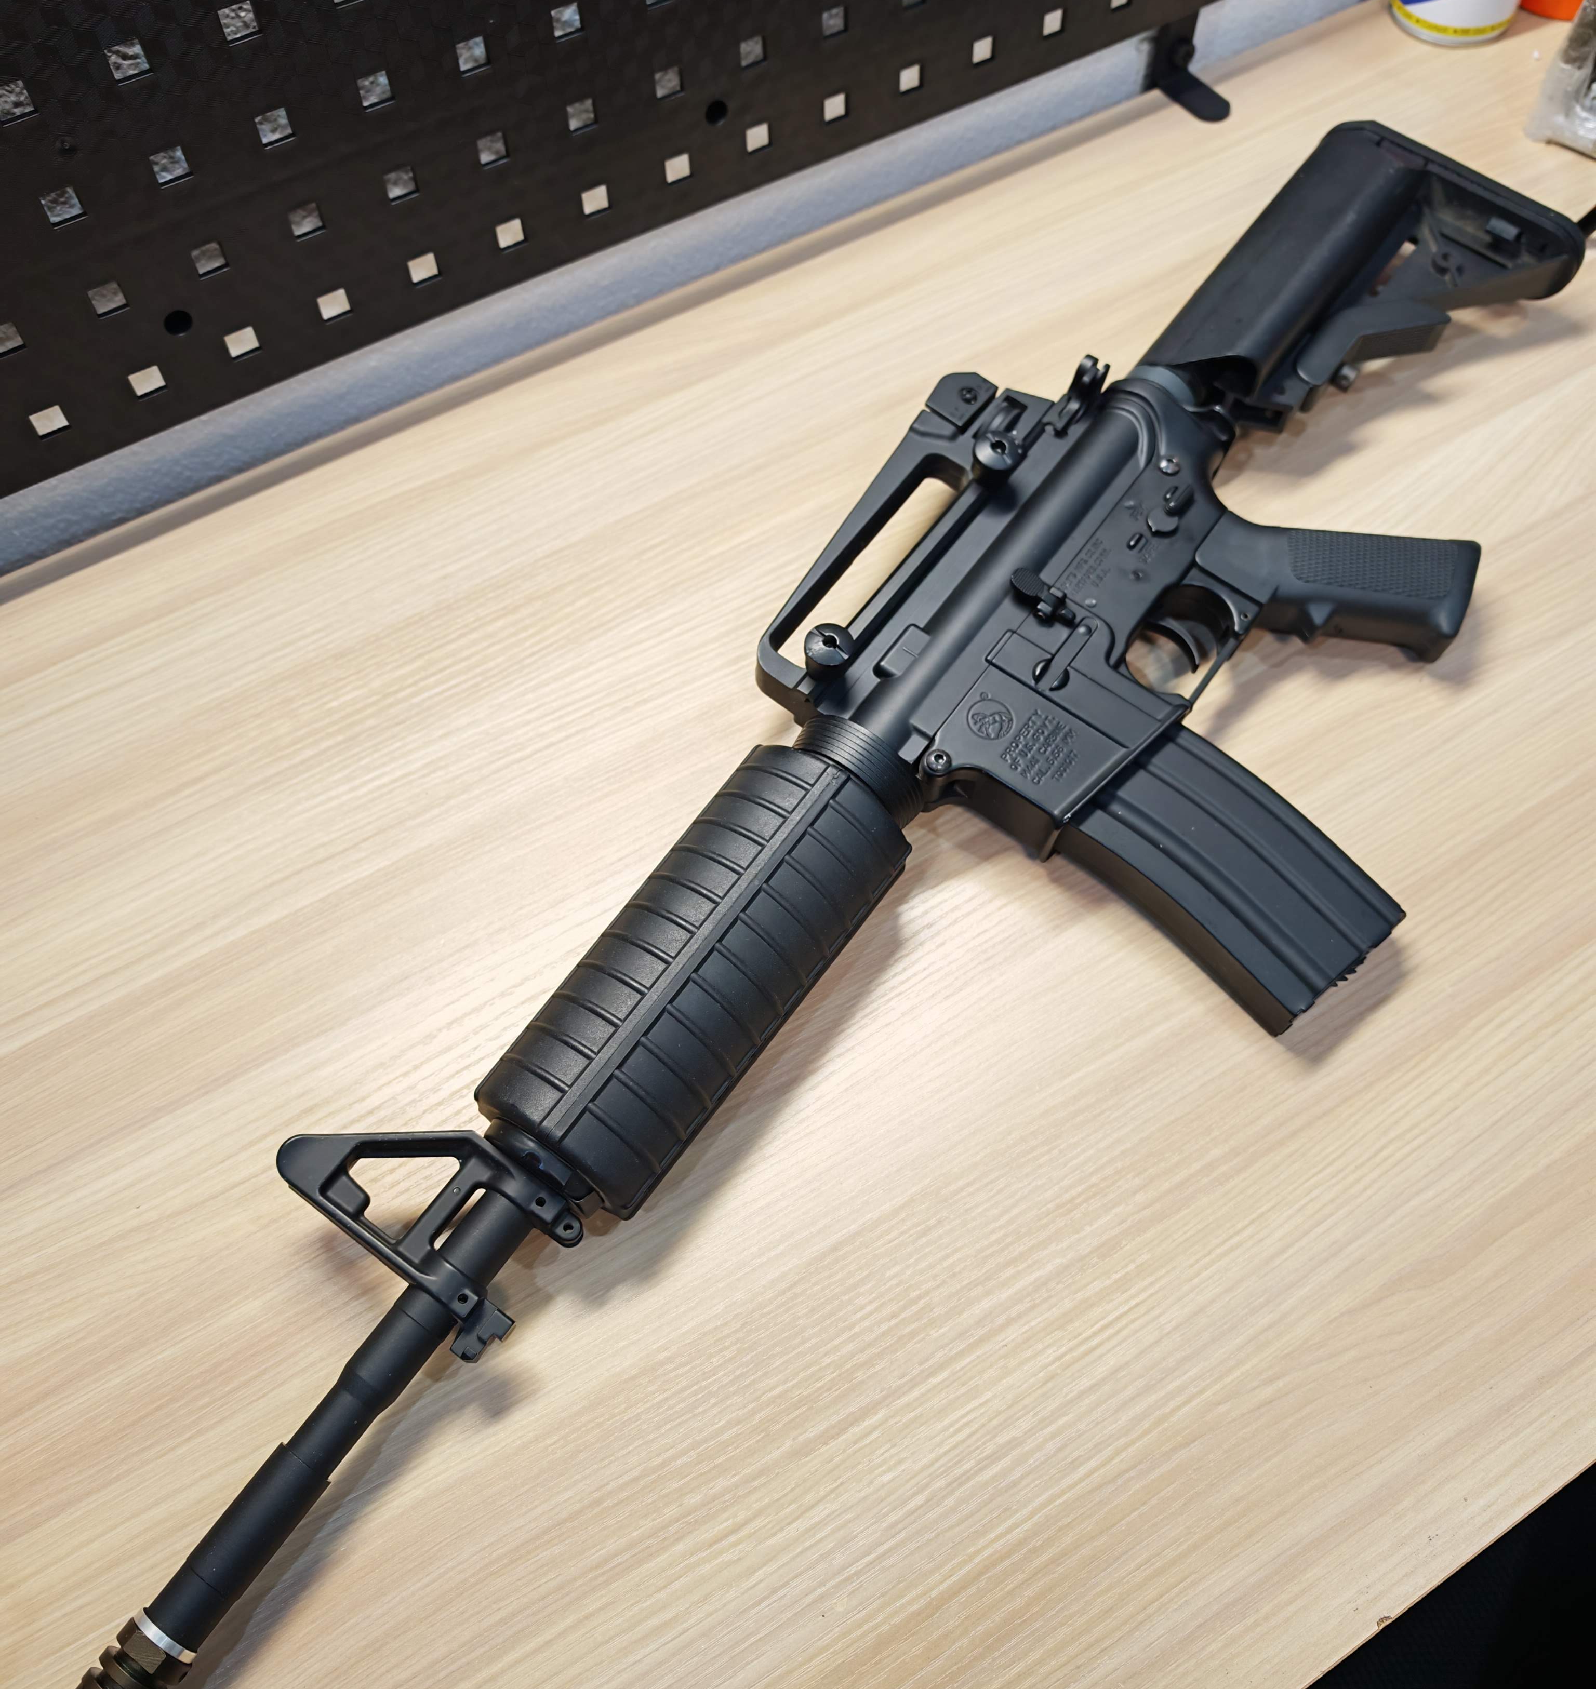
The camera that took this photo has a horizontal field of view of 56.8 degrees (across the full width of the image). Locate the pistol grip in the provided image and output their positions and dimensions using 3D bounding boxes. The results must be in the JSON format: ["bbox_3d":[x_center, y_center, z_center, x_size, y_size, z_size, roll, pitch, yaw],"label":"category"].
[{"bbox_3d":[0.203,-0.098,0.564,0.106,0.033,0.053,10,64,6],"label":"pistol grip"}]

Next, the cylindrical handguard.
[{"bbox_3d":[-0.032,0.043,0.495,0.064,0.063,0.160,33,68,16],"label":"cylindrical handguard"}]

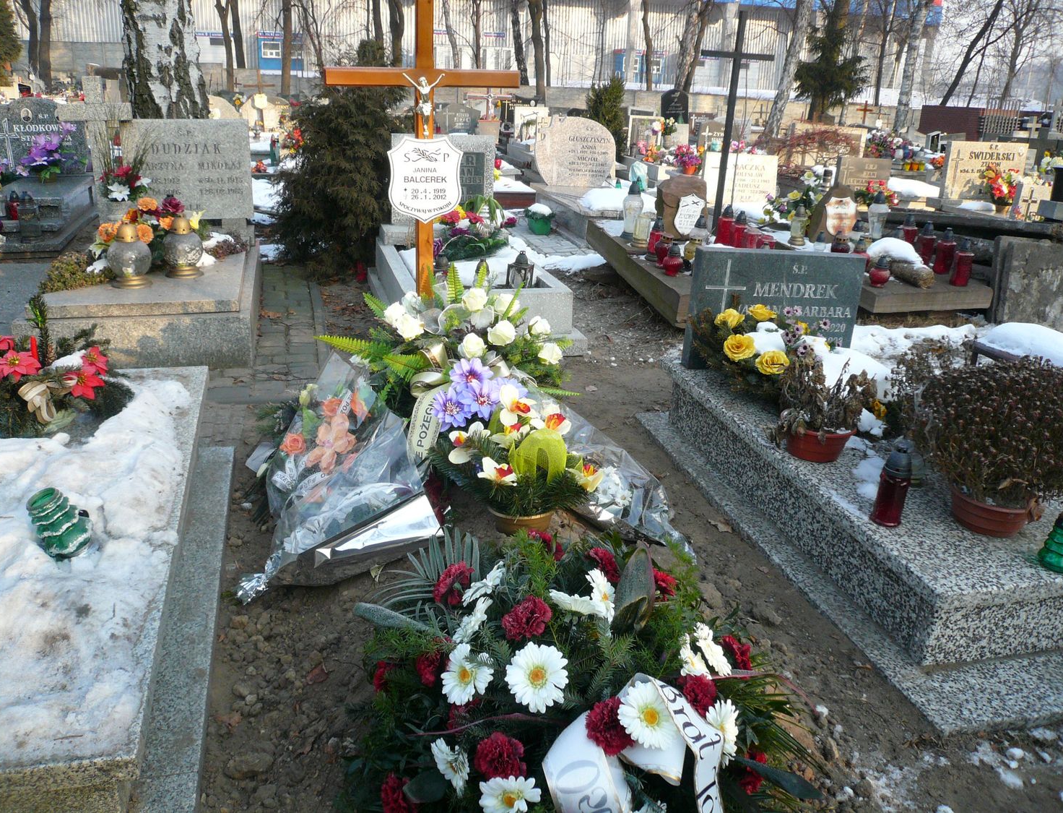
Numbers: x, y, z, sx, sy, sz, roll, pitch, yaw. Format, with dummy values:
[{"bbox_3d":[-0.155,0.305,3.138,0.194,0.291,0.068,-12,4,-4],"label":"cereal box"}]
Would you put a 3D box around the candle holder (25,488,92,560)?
[{"bbox_3d":[-1.010,0.250,1.878,0.108,0.135,0.108,-29,29,-19],"label":"candle holder"}]

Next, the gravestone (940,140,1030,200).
[{"bbox_3d":[4.126,-2.163,8.045,0.849,0.502,0.080,-3,23,-15],"label":"gravestone"}]

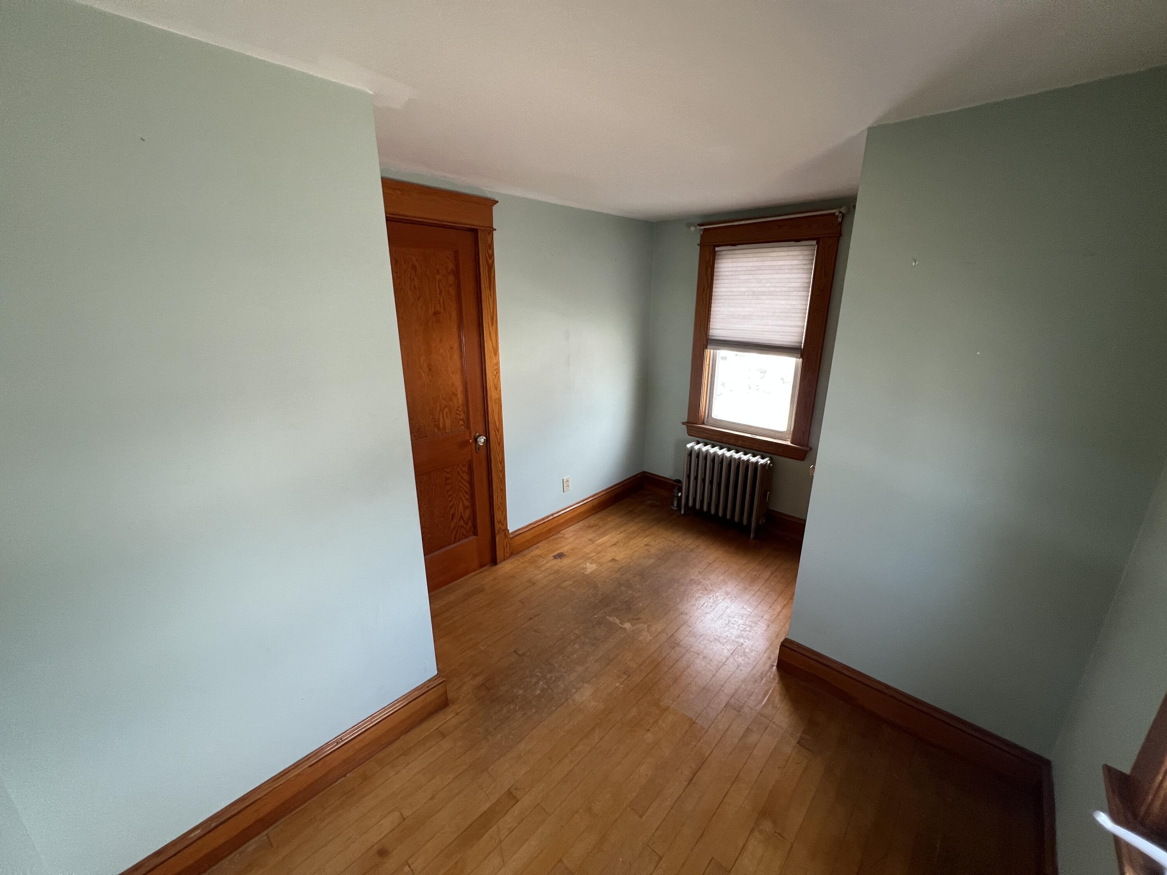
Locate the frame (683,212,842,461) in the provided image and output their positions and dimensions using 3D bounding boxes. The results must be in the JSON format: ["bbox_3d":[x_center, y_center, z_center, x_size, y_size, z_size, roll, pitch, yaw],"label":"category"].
[{"bbox_3d":[1.222,-0.696,3.140,0.970,1.590,0.120,15,22,40],"label":"frame"}]

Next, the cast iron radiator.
[{"bbox_3d":[1.089,0.388,3.404,0.640,0.600,0.185,15,22,40],"label":"cast iron radiator"}]

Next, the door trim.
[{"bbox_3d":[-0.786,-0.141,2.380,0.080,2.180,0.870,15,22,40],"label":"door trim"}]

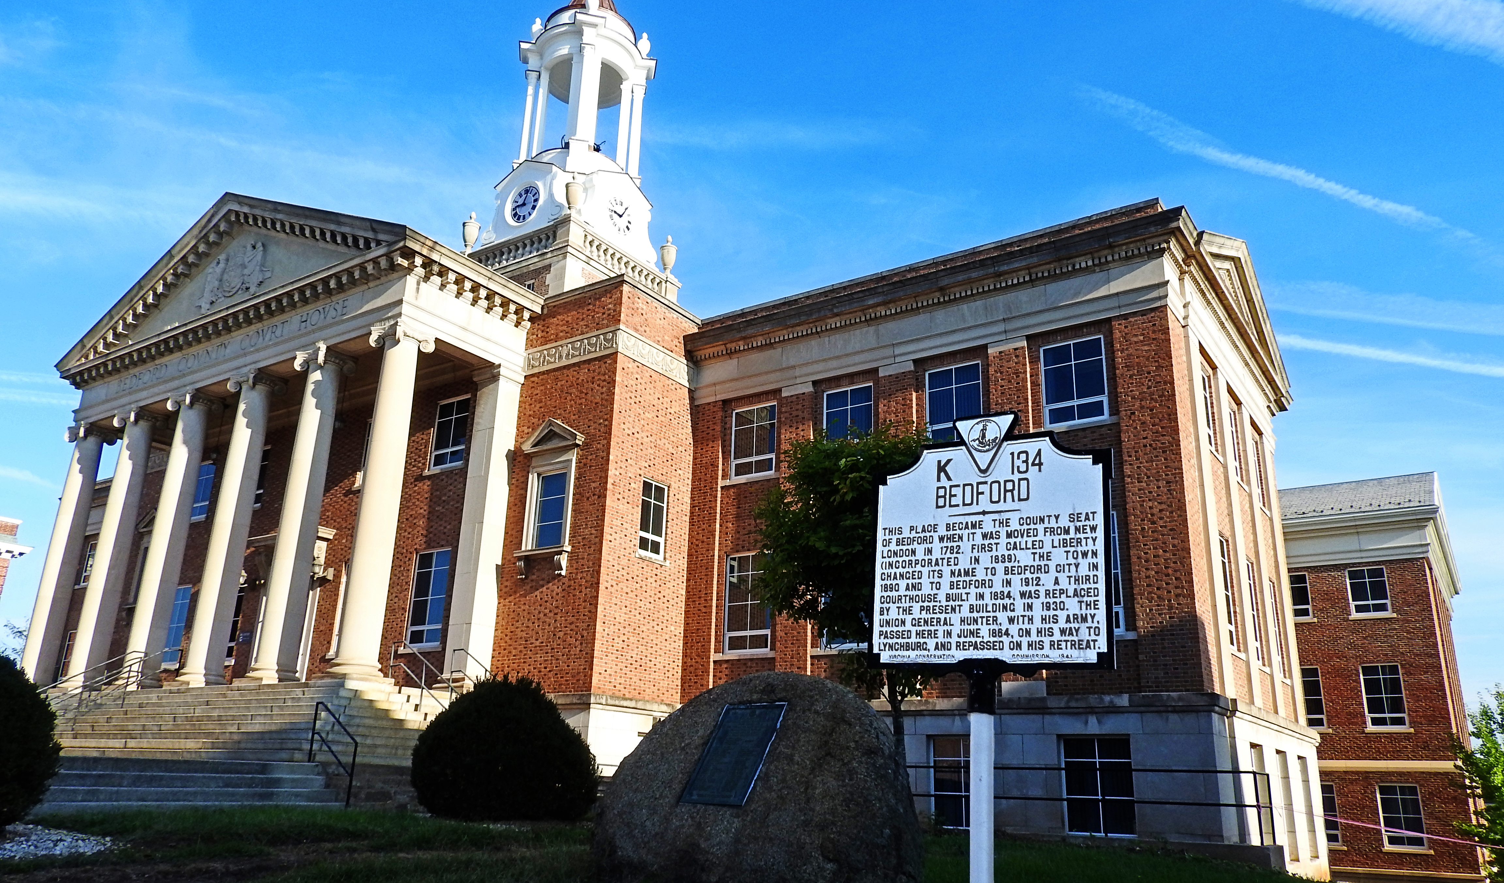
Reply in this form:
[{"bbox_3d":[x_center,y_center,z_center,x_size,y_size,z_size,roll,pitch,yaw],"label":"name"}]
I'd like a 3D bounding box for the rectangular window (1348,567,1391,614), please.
[{"bbox_3d":[21.804,5.273,36.843,1.170,1.612,0.140,-10,-21,33],"label":"rectangular window"}]

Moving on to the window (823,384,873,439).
[{"bbox_3d":[2.028,-0.362,21.994,1.170,1.626,0.140,-10,-21,33],"label":"window"}]

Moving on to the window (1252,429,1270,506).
[{"bbox_3d":[11.753,0.663,24.314,0.140,1.650,1.200,-11,-22,34],"label":"window"}]

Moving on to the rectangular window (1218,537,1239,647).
[{"bbox_3d":[8.749,2.778,19.216,0.200,2.109,1.206,-10,-21,33],"label":"rectangular window"}]

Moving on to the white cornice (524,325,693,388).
[{"bbox_3d":[-3.274,-1.623,24.257,2.880,0.577,2.758,-10,-21,33],"label":"white cornice"}]

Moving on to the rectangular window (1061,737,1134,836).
[{"bbox_3d":[5.658,5.617,17.019,1.188,1.527,0.200,-10,-21,33],"label":"rectangular window"}]

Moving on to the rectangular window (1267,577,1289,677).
[{"bbox_3d":[11.579,4.092,23.148,0.140,2.107,1.170,-10,-21,33],"label":"rectangular window"}]

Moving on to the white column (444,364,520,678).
[{"bbox_3d":[-5.720,1.813,22.234,0.832,7.009,0.713,-10,-21,33],"label":"white column"}]

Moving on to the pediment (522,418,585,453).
[{"bbox_3d":[-4.195,-0.116,22.085,1.604,0.683,0.267,-10,-21,33],"label":"pediment"}]

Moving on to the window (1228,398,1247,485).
[{"bbox_3d":[10.235,-0.041,22.232,0.140,1.626,1.170,-10,-21,33],"label":"window"}]

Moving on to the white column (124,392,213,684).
[{"bbox_3d":[-13.876,2.289,24.846,1.050,7.180,1.050,-10,-21,33],"label":"white column"}]

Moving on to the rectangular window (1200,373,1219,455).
[{"bbox_3d":[8.864,-0.669,20.305,0.200,1.634,1.206,-10,-21,33],"label":"rectangular window"}]

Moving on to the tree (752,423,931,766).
[{"bbox_3d":[1.679,2.337,13.432,3.301,5.367,3.301,-10,-21,33],"label":"tree"}]

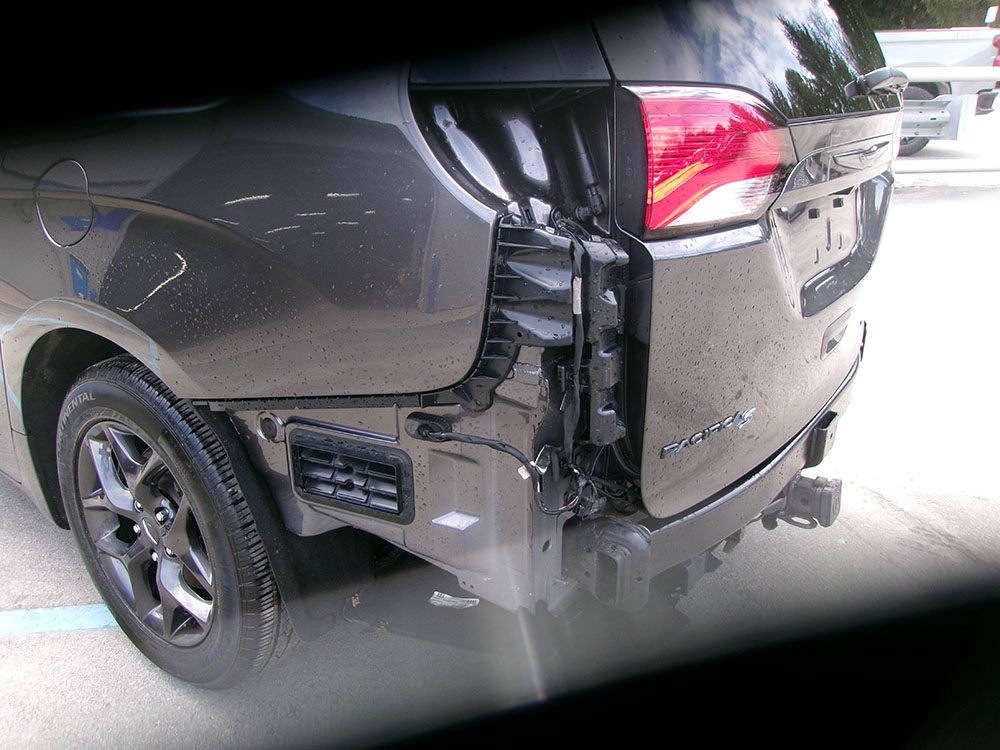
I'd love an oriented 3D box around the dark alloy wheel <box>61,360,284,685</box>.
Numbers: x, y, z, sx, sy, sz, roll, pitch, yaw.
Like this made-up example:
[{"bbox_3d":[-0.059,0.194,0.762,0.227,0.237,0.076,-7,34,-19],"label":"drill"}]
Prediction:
[{"bbox_3d":[-0.677,0.306,1.707,0.737,0.735,0.240,14,23,34],"label":"dark alloy wheel"}]

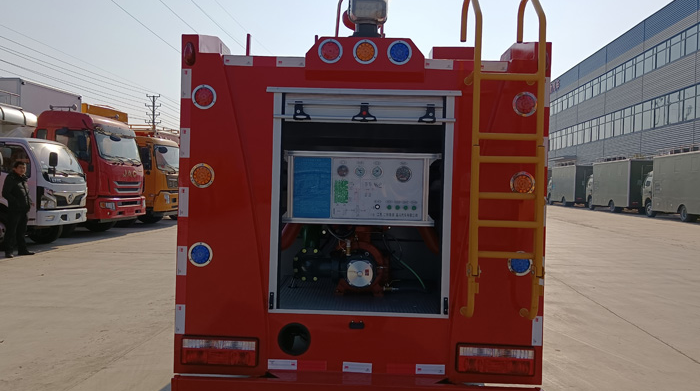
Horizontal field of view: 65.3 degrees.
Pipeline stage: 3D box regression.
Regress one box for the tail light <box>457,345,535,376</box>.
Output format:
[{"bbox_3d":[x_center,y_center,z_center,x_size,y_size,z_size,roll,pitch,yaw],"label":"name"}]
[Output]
[{"bbox_3d":[0.740,0.837,2.777,0.390,0.152,0.060,2,1,1],"label":"tail light"}]

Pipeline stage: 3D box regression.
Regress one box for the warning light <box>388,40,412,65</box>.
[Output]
[{"bbox_3d":[0.250,-0.709,2.715,0.122,0.122,0.030,2,1,1],"label":"warning light"}]

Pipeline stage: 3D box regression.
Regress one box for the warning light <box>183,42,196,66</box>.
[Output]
[{"bbox_3d":[-0.808,-0.717,2.763,0.060,0.123,0.045,2,1,1],"label":"warning light"}]

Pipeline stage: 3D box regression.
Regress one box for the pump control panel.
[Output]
[{"bbox_3d":[0.071,-0.037,3.004,0.840,0.400,0.090,2,1,1],"label":"pump control panel"}]

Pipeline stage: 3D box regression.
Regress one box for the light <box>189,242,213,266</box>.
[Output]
[{"bbox_3d":[-0.756,0.301,2.770,0.122,0.122,0.030,2,1,1],"label":"light"}]

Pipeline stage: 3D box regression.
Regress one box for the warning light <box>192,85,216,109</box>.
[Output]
[{"bbox_3d":[-0.737,-0.497,2.765,0.122,0.122,0.030,2,1,1],"label":"warning light"}]

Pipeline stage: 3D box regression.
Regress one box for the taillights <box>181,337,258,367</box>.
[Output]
[{"bbox_3d":[-0.665,0.801,2.803,0.390,0.152,0.060,2,1,1],"label":"taillights"}]

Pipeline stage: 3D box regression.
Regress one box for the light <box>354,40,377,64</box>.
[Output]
[{"bbox_3d":[0.079,-0.713,2.717,0.119,0.119,0.030,2,1,1],"label":"light"}]

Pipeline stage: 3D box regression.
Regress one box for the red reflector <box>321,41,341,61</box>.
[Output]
[{"bbox_3d":[-0.096,-0.716,2.720,0.112,0.112,0.030,2,1,1],"label":"red reflector"}]

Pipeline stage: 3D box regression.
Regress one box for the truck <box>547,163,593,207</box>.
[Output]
[{"bbox_3d":[18.198,-0.759,44.154,2.250,3.180,6.900,1,1,4],"label":"truck"}]

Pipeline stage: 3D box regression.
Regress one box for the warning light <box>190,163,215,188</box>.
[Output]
[{"bbox_3d":[-0.749,-0.100,2.779,0.122,0.122,0.035,2,1,1],"label":"warning light"}]

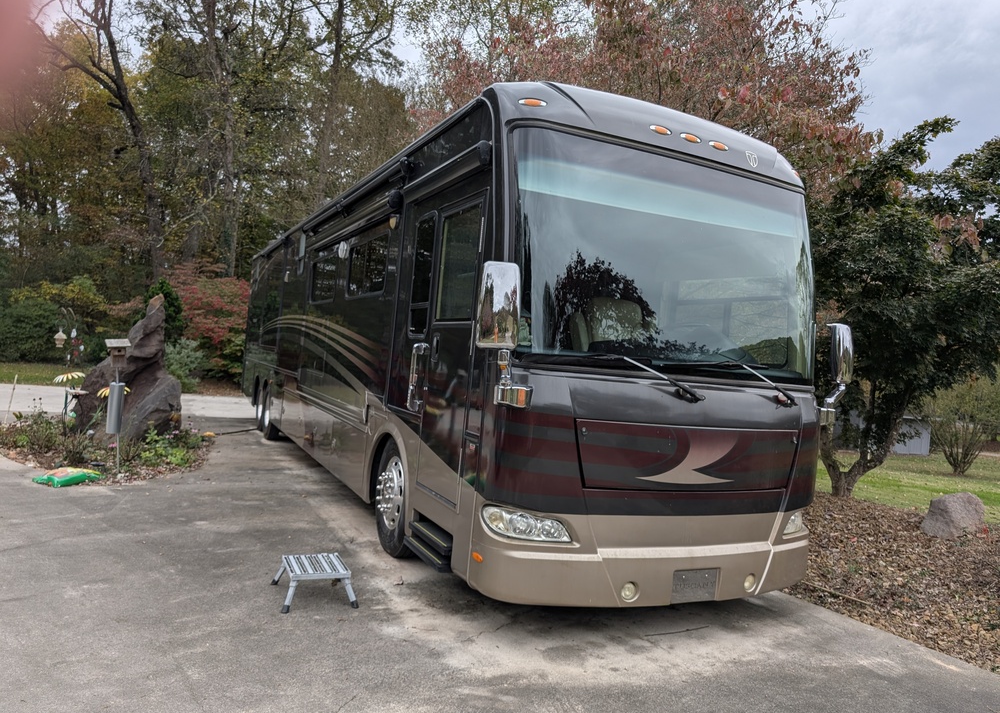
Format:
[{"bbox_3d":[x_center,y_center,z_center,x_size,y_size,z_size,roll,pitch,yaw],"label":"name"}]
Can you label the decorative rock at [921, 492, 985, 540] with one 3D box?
[{"bbox_3d":[5.368,1.898,8.236,0.670,0.470,0.540,5,0,37],"label":"decorative rock"}]

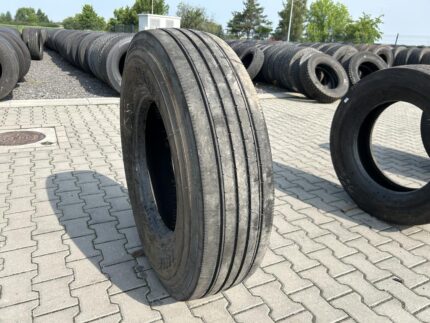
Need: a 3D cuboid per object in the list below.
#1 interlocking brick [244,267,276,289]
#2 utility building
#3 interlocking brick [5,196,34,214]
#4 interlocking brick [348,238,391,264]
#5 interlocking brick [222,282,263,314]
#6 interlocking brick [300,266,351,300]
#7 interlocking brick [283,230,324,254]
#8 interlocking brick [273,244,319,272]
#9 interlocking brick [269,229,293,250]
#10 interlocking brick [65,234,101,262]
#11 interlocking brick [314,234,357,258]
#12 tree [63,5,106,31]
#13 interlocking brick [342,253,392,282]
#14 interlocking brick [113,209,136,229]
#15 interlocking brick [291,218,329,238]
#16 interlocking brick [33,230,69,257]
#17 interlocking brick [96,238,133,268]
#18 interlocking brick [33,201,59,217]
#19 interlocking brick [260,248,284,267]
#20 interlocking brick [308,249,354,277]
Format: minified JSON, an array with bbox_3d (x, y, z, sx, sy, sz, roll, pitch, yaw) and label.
[{"bbox_3d":[0.168,0.556,1.556,0.161,0.070,0.198,-7,22,-27],"label":"interlocking brick"},{"bbox_3d":[-4.524,-10.584,26.486,2.833,2.420,1.650,-12,26,-35],"label":"utility building"},{"bbox_3d":[-1.206,0.299,2.023,0.161,0.070,0.198,-7,22,-27],"label":"interlocking brick"},{"bbox_3d":[0.839,0.515,1.795,0.162,0.070,0.198,-7,22,-27],"label":"interlocking brick"},{"bbox_3d":[0.090,0.603,1.411,0.161,0.070,0.198,-7,22,-27],"label":"interlocking brick"},{"bbox_3d":[0.511,0.593,1.522,0.162,0.070,0.198,-7,22,-27],"label":"interlocking brick"},{"bbox_3d":[0.499,0.480,1.833,0.162,0.070,0.198,-7,22,-27],"label":"interlocking brick"},{"bbox_3d":[0.416,0.526,1.683,0.161,0.070,0.198,-7,22,-27],"label":"interlocking brick"},{"bbox_3d":[0.328,0.462,1.853,0.162,0.070,0.198,-7,22,-27],"label":"interlocking brick"},{"bbox_3d":[-0.682,0.466,1.654,0.161,0.070,0.198,-7,22,-27],"label":"interlocking brick"},{"bbox_3d":[0.664,0.496,1.809,0.161,0.070,0.198,-7,22,-27],"label":"interlocking brick"},{"bbox_3d":[-15.265,-16.300,37.921,5.200,4.200,4.800,-4,22,-20],"label":"tree"},{"bbox_3d":[0.756,0.562,1.644,0.161,0.070,0.198,-7,22,-27],"label":"interlocking brick"},{"bbox_3d":[-0.525,0.371,1.945,0.161,0.070,0.198,-7,22,-27],"label":"interlocking brick"},{"bbox_3d":[0.573,0.430,1.974,0.161,0.070,0.198,-7,22,-27],"label":"interlocking brick"},{"bbox_3d":[-0.852,0.450,1.677,0.162,0.070,0.198,-7,22,-27],"label":"interlocking brick"},{"bbox_3d":[-0.511,0.486,1.639,0.162,0.070,0.198,-7,22,-27],"label":"interlocking brick"},{"bbox_3d":[-1.036,0.317,2.004,0.161,0.070,0.198,-7,22,-27],"label":"interlocking brick"},{"bbox_3d":[0.249,0.510,1.707,0.162,0.070,0.198,-7,22,-27],"label":"interlocking brick"},{"bbox_3d":[0.590,0.545,1.668,0.162,0.070,0.198,-7,22,-27],"label":"interlocking brick"}]

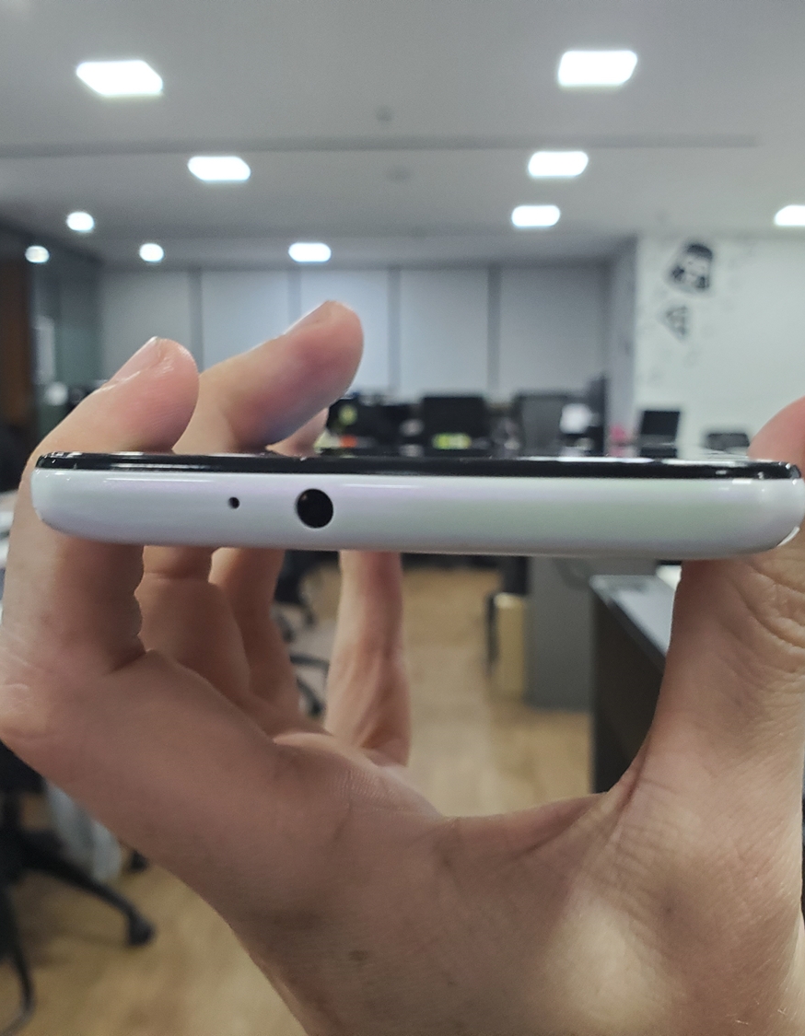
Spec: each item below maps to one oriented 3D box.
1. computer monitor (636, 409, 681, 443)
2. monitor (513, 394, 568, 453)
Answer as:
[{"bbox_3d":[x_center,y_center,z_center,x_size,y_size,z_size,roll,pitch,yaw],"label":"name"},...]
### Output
[{"bbox_3d":[2.248,-0.790,9.100,0.370,0.320,0.160,2,7,18],"label":"computer monitor"},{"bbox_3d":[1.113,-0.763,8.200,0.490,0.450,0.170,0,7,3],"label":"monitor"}]

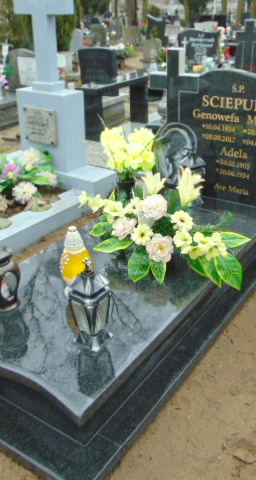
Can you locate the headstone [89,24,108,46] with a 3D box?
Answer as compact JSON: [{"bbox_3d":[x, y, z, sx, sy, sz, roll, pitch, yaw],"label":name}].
[{"bbox_3d":[-0.976,-6.905,15.655,0.720,0.620,0.110,16,30,30],"label":"headstone"}]

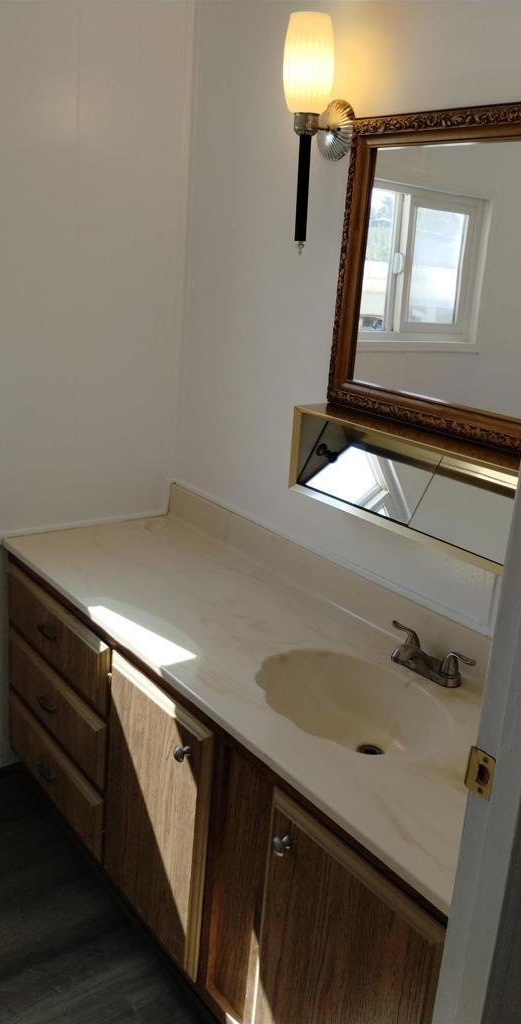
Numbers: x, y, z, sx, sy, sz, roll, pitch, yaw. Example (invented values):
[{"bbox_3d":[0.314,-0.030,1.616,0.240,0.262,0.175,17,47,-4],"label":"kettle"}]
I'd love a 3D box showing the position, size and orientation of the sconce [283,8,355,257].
[{"bbox_3d":[0.114,-0.823,1.830,0.158,0.490,0.130,-8,21,-36],"label":"sconce"}]

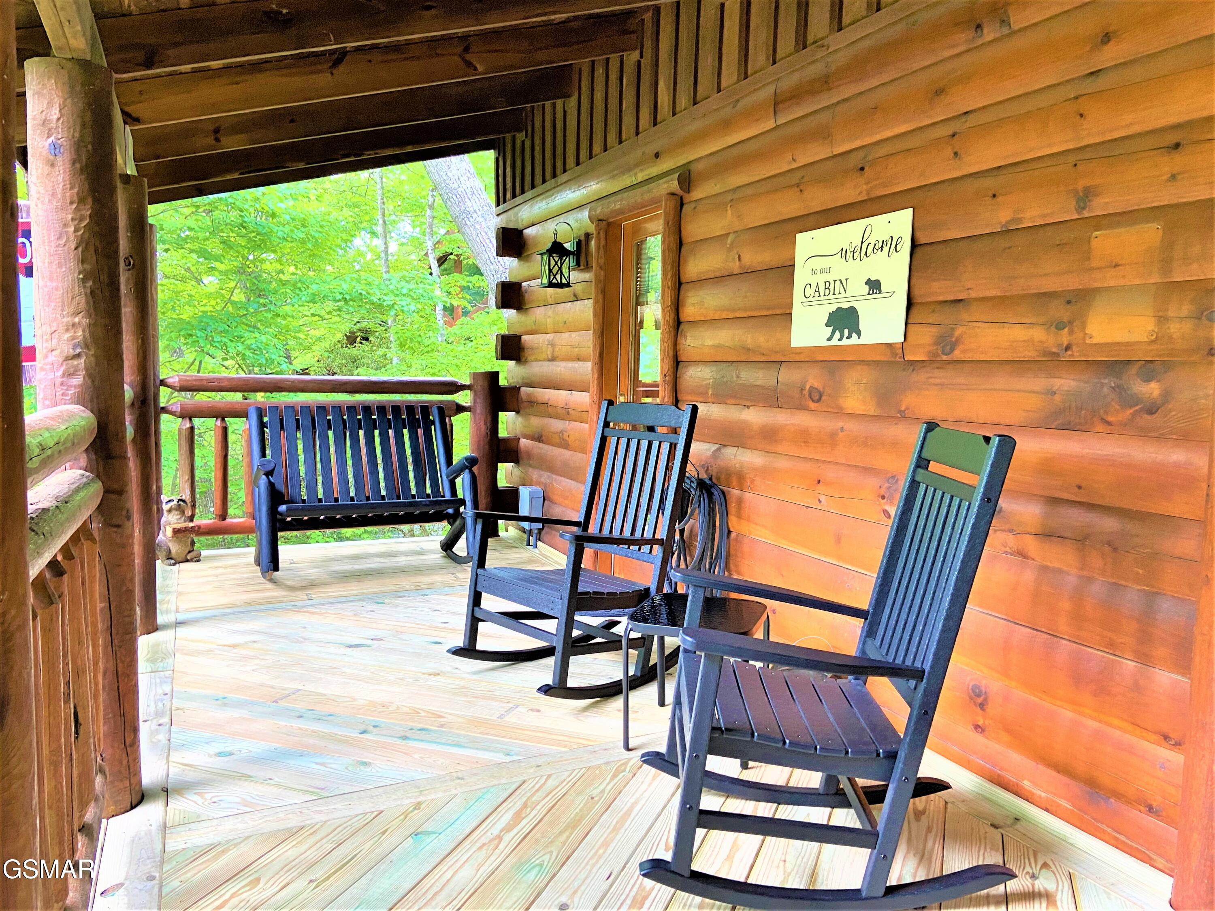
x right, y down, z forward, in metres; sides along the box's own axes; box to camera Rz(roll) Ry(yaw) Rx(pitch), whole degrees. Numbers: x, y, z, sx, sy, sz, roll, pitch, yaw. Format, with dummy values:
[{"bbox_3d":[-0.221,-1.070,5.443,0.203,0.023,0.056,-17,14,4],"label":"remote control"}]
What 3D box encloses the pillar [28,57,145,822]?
[{"bbox_3d":[-1.390,-0.017,2.431,0.204,1.950,0.204,-1,6,-24],"label":"pillar"}]

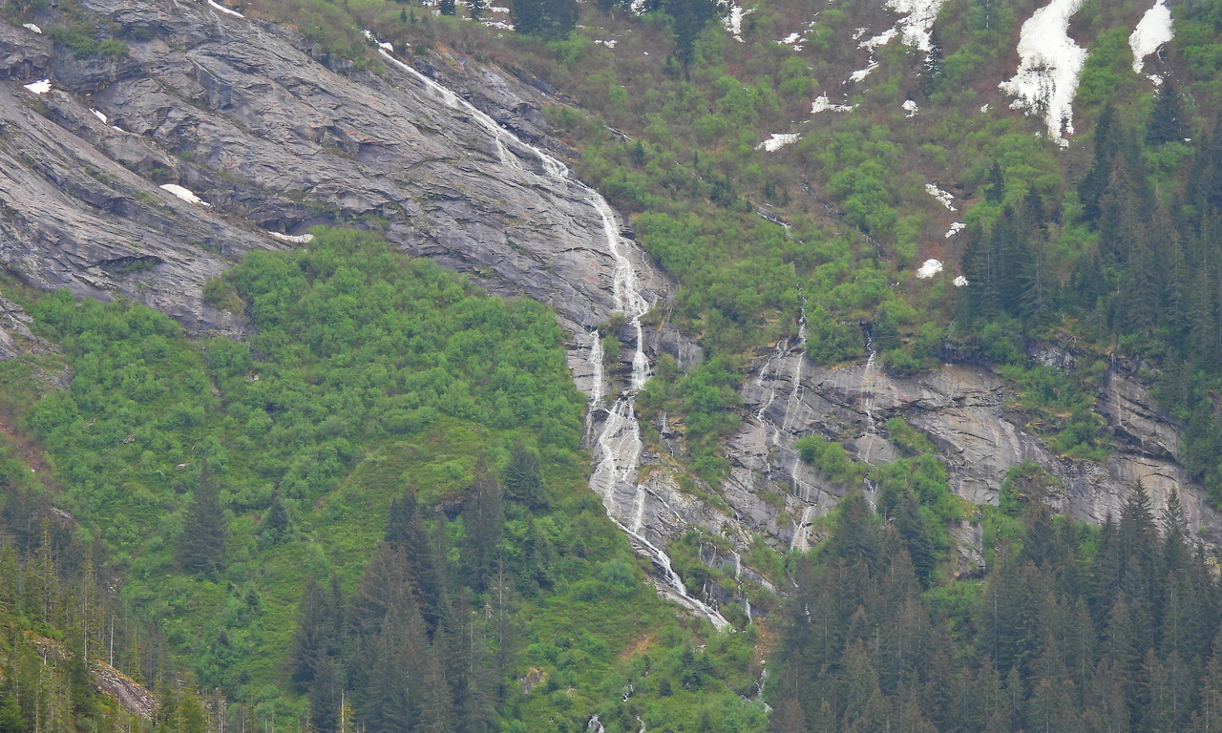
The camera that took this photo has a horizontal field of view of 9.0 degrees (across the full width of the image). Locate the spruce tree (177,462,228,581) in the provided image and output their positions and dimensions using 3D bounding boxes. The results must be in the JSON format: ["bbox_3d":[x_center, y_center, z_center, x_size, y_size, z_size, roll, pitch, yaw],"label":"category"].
[{"bbox_3d":[-71.110,26.800,1350.000,8.300,19.830,8.300,0,-10,0],"label":"spruce tree"}]

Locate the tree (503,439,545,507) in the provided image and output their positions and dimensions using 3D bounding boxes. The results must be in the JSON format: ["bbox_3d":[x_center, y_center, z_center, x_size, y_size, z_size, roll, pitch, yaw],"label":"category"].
[{"bbox_3d":[-15.750,19.190,1400.000,7.570,11.560,7.570,0,-10,0],"label":"tree"}]

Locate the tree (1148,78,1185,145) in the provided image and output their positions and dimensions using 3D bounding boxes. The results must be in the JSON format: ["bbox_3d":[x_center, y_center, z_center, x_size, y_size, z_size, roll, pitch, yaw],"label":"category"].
[{"bbox_3d":[117.940,-54.050,1650.000,7.710,13.740,7.710,0,-10,0],"label":"tree"}]

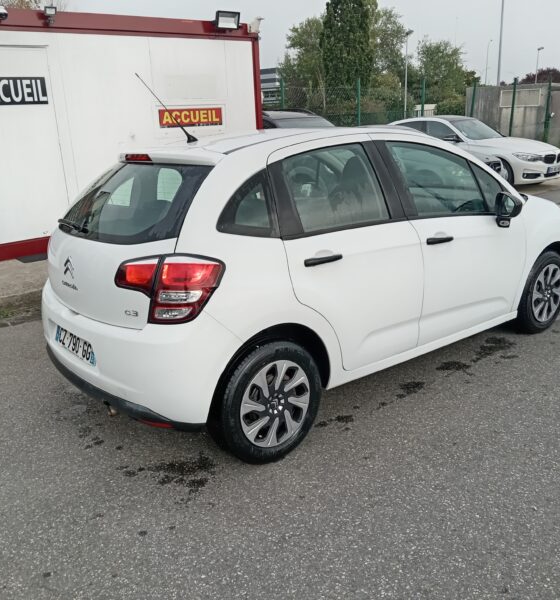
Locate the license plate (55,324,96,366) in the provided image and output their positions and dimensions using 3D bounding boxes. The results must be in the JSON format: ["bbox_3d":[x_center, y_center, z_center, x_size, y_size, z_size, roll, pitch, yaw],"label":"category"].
[{"bbox_3d":[-1.011,0.211,2.829,0.015,0.110,0.520,-15,21,-36],"label":"license plate"}]

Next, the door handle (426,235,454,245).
[{"bbox_3d":[0.874,-0.325,3.131,0.235,0.044,0.048,-15,21,-36],"label":"door handle"}]

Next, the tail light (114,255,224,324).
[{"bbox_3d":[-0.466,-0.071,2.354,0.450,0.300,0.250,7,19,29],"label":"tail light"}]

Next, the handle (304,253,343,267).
[{"bbox_3d":[0.201,-0.182,2.611,0.235,0.044,0.048,-15,21,-36],"label":"handle"}]

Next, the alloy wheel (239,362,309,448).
[{"bbox_3d":[-0.053,0.467,2.715,0.415,0.415,0.170,-15,21,-36],"label":"alloy wheel"}]

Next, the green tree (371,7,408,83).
[{"bbox_3d":[6.774,-14.125,36.901,3.510,8.380,3.510,-3,17,0],"label":"green tree"}]

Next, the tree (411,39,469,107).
[{"bbox_3d":[9.474,-12.393,34.684,3.480,6.080,3.480,-3,17,0],"label":"tree"}]

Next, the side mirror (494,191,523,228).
[{"bbox_3d":[1.347,-0.531,3.396,0.140,0.210,0.200,-15,21,-36],"label":"side mirror"}]

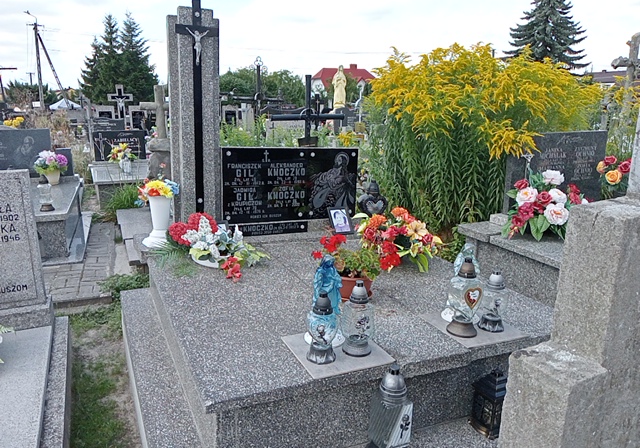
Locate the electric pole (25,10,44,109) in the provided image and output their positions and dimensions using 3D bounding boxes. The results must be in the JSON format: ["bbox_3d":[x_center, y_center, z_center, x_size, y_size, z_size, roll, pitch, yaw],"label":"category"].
[{"bbox_3d":[-25.740,-14.468,46.915,1.800,8.810,0.600,-5,15,-30],"label":"electric pole"}]

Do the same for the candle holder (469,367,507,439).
[{"bbox_3d":[0.724,0.717,2.128,0.129,0.267,0.129,-4,16,-24],"label":"candle holder"}]

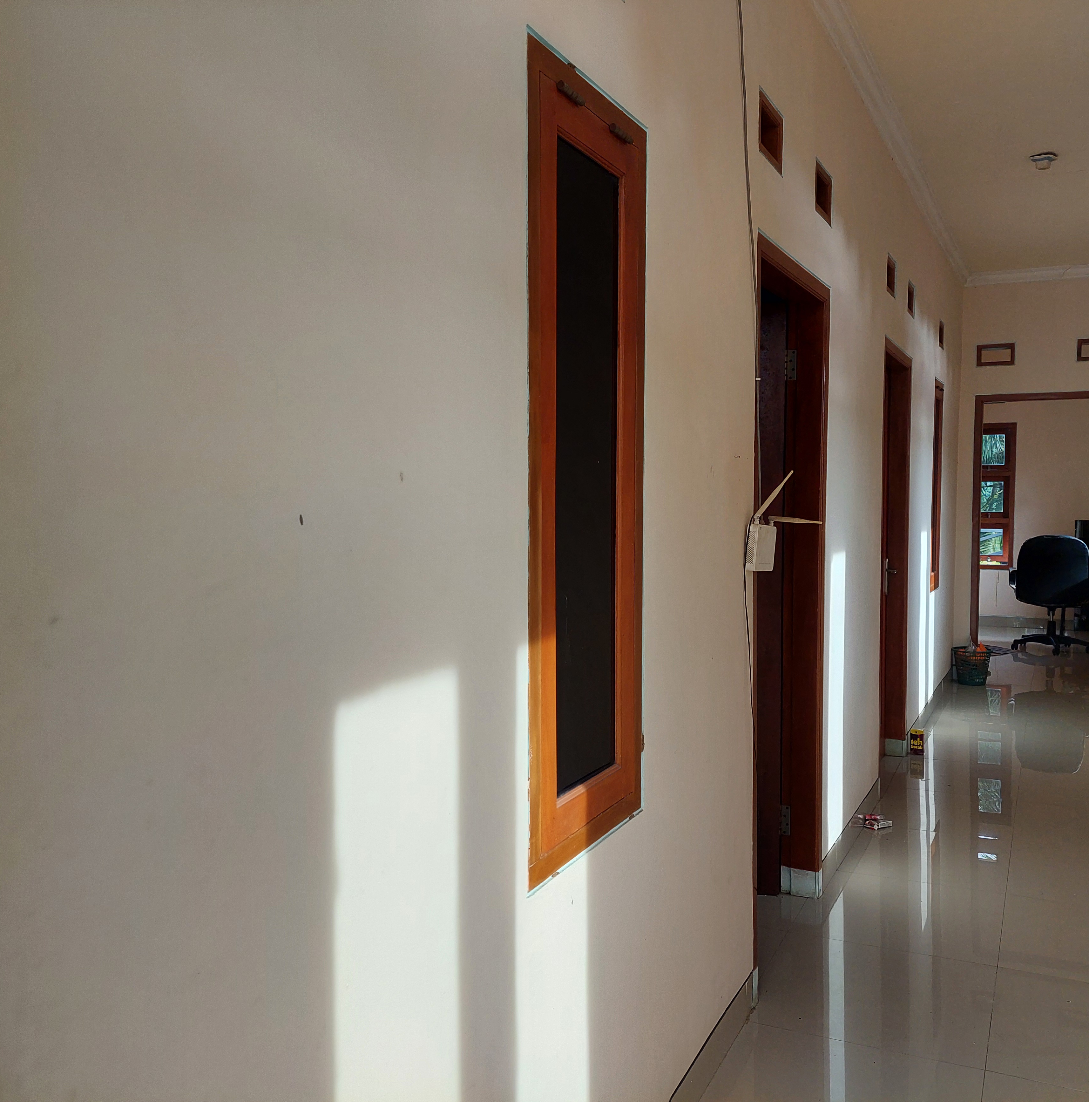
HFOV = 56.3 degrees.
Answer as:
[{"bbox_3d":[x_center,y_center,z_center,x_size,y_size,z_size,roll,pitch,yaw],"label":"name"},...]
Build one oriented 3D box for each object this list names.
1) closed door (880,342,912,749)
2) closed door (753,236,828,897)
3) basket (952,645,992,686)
[{"bbox_3d":[1.664,0.065,5.002,0.134,2.075,0.894,1,3,27],"label":"closed door"},{"bbox_3d":[0.707,0.168,3.140,0.139,2.075,0.904,1,3,27],"label":"closed door"},{"bbox_3d":[3.138,0.829,7.446,0.276,0.276,0.276,1,3,27],"label":"basket"}]

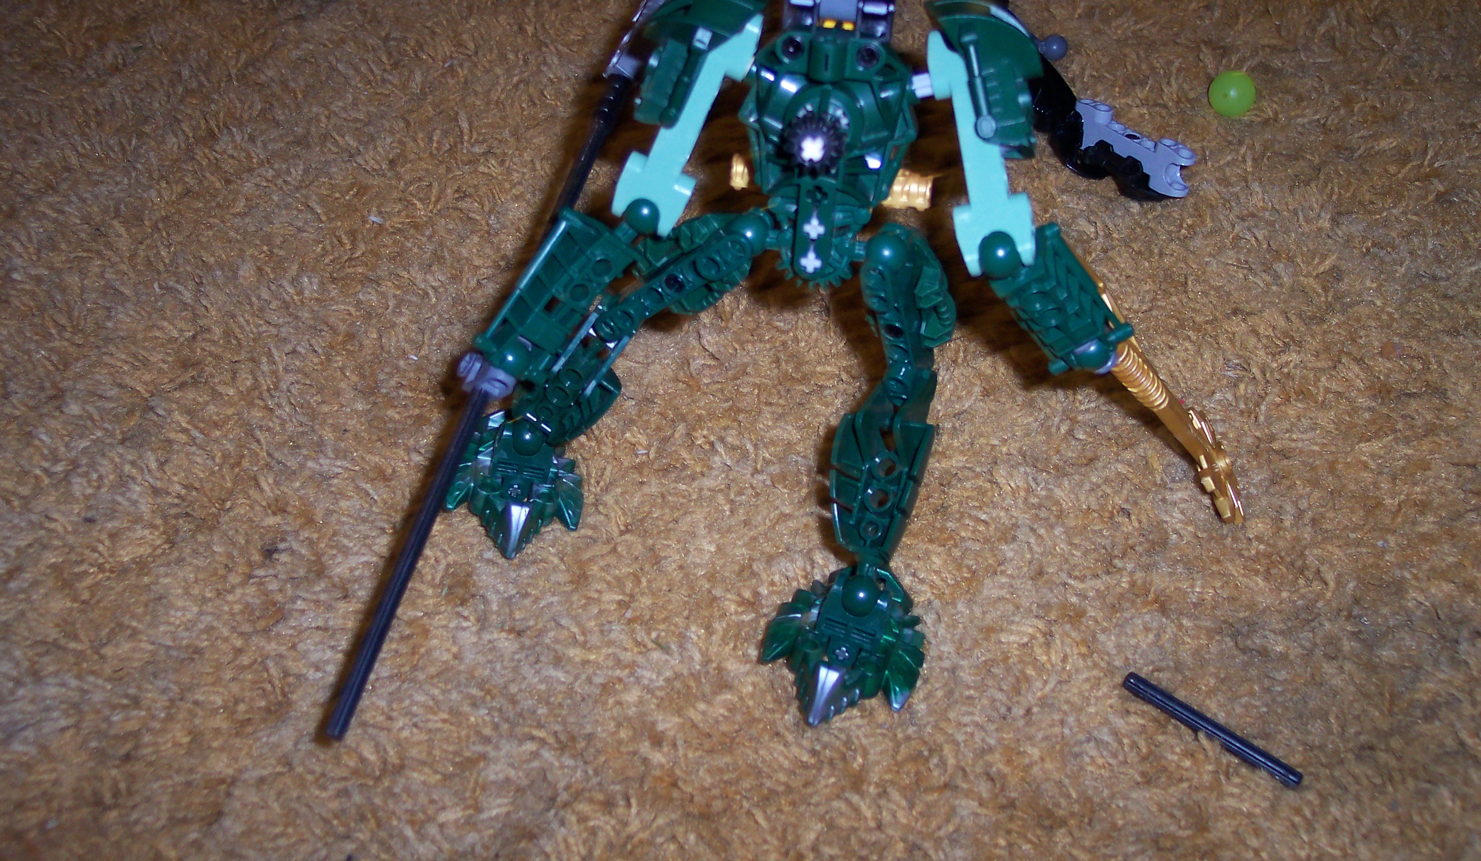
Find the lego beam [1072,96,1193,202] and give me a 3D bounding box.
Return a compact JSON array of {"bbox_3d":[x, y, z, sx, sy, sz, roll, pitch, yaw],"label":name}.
[{"bbox_3d":[0.132,-0.096,0.549,0.008,0.016,0.056,-16,38,-27],"label":"lego beam"}]

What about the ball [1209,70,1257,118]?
[{"bbox_3d":[0.183,-0.125,0.605,0.017,0.017,0.017,-1,43,1],"label":"ball"}]

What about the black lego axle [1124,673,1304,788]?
[{"bbox_3d":[0.117,0.074,0.404,0.048,0.005,0.005,31,53,27],"label":"black lego axle"}]

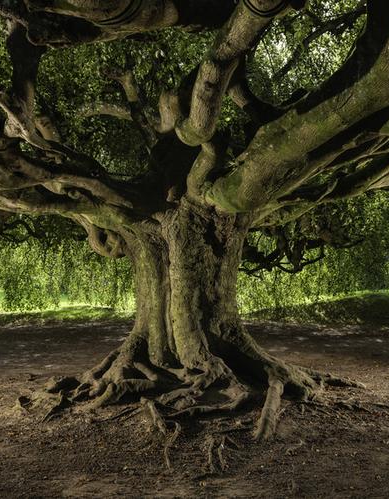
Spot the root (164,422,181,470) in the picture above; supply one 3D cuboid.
[{"bbox_3d":[-0.170,1.560,4.430,0.160,0.160,0.800,0,-3,0],"label":"root"}]

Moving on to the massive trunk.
[{"bbox_3d":[0.100,0.500,5.850,3.150,2.050,2.500,0,-2,0],"label":"massive trunk"}]

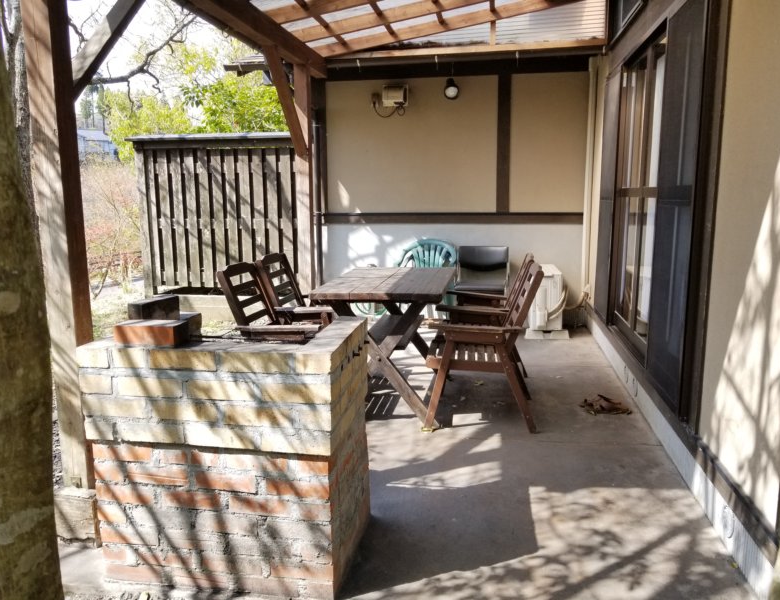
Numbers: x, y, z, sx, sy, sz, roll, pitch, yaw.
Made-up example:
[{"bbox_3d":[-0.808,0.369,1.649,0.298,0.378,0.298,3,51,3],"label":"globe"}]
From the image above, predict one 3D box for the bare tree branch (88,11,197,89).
[{"bbox_3d":[-3.180,-3.218,7.720,1.300,0.900,0.500,-4,10,-21],"label":"bare tree branch"}]

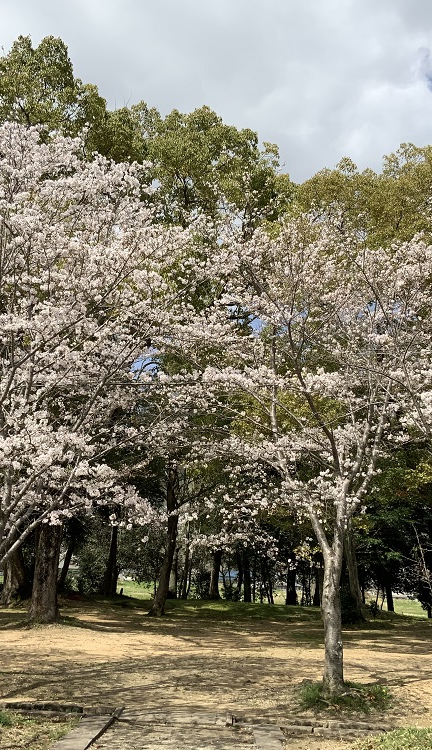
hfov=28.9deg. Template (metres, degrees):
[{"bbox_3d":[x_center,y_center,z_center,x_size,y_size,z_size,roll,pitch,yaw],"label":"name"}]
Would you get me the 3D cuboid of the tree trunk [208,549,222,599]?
[{"bbox_3d":[-0.021,8.525,36.008,0.520,2.091,0.450,0,-13,0],"label":"tree trunk"}]

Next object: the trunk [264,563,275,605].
[{"bbox_3d":[2.294,8.934,35.917,0.400,1.748,0.350,0,-13,0],"label":"trunk"}]

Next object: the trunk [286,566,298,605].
[{"bbox_3d":[3.635,9.997,39.806,0.570,1.751,0.513,3,-14,0],"label":"trunk"}]

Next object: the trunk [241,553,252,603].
[{"bbox_3d":[1.452,9.629,39.871,0.571,2.312,0.514,3,-14,0],"label":"trunk"}]

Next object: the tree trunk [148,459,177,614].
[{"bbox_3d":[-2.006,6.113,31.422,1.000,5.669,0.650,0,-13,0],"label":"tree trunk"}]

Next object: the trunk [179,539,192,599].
[{"bbox_3d":[-1.489,9.438,40.915,0.683,2.851,0.615,3,-14,0],"label":"trunk"}]

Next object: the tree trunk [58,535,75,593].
[{"bbox_3d":[-5.909,7.442,33.118,0.631,2.231,0.568,3,-14,0],"label":"tree trunk"}]

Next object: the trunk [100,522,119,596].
[{"bbox_3d":[-4.464,7.719,35.125,0.753,3.024,0.678,3,-14,0],"label":"trunk"}]

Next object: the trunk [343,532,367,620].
[{"bbox_3d":[4.992,7.242,30.199,0.866,3.227,0.779,3,-14,0],"label":"trunk"}]

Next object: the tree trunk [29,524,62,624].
[{"bbox_3d":[-4.840,5.646,23.790,0.962,2.754,0.866,3,-14,0],"label":"tree trunk"}]

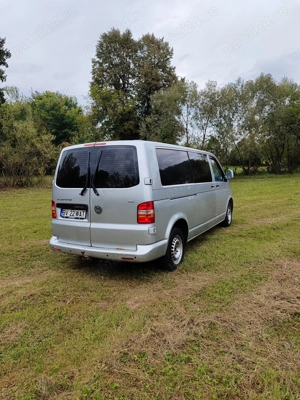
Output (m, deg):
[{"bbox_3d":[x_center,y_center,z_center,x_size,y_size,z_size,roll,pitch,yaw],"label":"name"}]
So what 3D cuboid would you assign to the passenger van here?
[{"bbox_3d":[0.430,-0.063,6.360,1.980,1.980,5.250,1,6,29],"label":"passenger van"}]

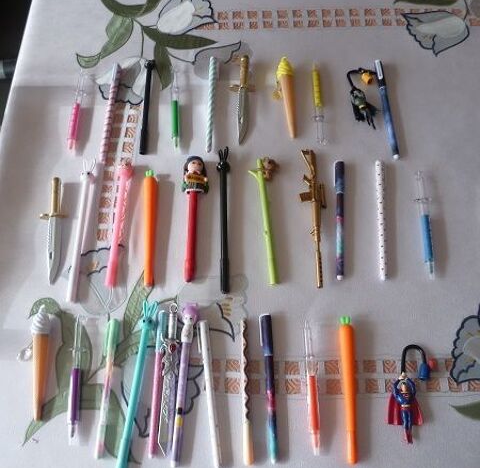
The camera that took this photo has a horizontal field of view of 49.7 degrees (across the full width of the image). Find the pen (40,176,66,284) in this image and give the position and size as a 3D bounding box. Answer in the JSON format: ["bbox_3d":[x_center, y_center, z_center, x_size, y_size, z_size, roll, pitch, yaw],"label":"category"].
[{"bbox_3d":[-0.216,-0.006,0.605,0.030,0.012,0.136,-6,67,-1],"label":"pen"}]

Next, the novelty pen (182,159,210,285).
[{"bbox_3d":[-0.055,-0.021,0.601,0.030,0.020,0.158,0,67,2],"label":"novelty pen"}]

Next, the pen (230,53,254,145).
[{"bbox_3d":[0.003,-0.172,0.654,0.031,0.012,0.136,1,68,4],"label":"pen"}]

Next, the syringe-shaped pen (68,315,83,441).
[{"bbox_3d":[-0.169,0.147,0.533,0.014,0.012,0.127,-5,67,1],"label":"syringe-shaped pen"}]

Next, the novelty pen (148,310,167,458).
[{"bbox_3d":[-0.084,0.150,0.527,0.011,0.011,0.144,0,68,3],"label":"novelty pen"}]

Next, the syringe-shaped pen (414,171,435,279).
[{"bbox_3d":[0.228,-0.013,0.636,0.021,0.013,0.144,0,68,4],"label":"syringe-shaped pen"}]

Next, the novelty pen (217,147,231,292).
[{"bbox_3d":[-0.018,-0.020,0.593,0.015,0.013,0.183,-2,68,3],"label":"novelty pen"}]

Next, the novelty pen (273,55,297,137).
[{"bbox_3d":[0.065,-0.190,0.716,0.029,0.021,0.138,-5,68,2],"label":"novelty pen"}]

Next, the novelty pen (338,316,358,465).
[{"bbox_3d":[0.120,0.168,0.570,0.016,0.016,0.158,0,68,4],"label":"novelty pen"}]

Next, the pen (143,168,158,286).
[{"bbox_3d":[-0.103,-0.009,0.592,0.016,0.016,0.146,-5,67,2],"label":"pen"}]

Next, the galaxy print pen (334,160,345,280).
[{"bbox_3d":[0.125,-0.020,0.648,0.012,0.011,0.163,2,68,5],"label":"galaxy print pen"}]

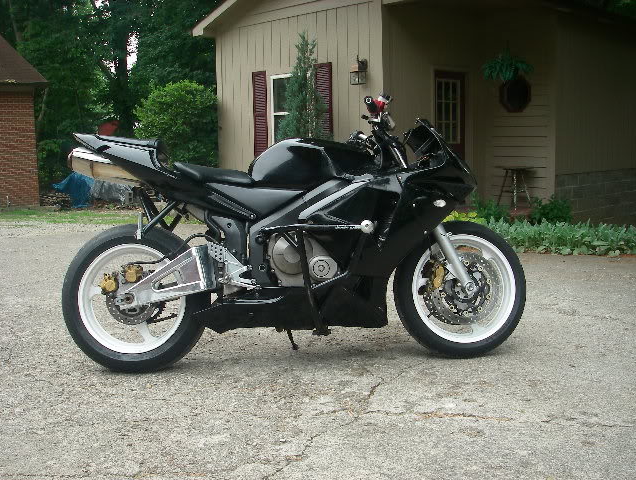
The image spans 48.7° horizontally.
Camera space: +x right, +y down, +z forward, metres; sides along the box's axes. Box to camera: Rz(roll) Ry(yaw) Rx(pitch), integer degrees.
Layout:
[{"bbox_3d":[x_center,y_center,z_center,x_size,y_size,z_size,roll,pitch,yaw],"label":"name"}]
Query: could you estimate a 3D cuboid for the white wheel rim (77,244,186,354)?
[{"bbox_3d":[-0.785,0.252,3.052,0.463,0.463,0.152,-1,-2,0],"label":"white wheel rim"}]

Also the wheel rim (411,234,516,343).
[{"bbox_3d":[0.619,0.214,3.047,0.463,0.463,0.105,0,-7,-10],"label":"wheel rim"}]

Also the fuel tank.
[{"bbox_3d":[-0.029,-0.331,3.071,0.550,0.235,0.340,-1,-2,0],"label":"fuel tank"}]

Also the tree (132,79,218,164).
[{"bbox_3d":[-3.131,-2.243,16.000,2.100,2.700,2.100,-1,8,0],"label":"tree"}]

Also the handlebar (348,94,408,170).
[{"bbox_3d":[0.252,-0.420,3.066,0.230,0.260,0.660,0,-7,-10],"label":"handlebar"}]

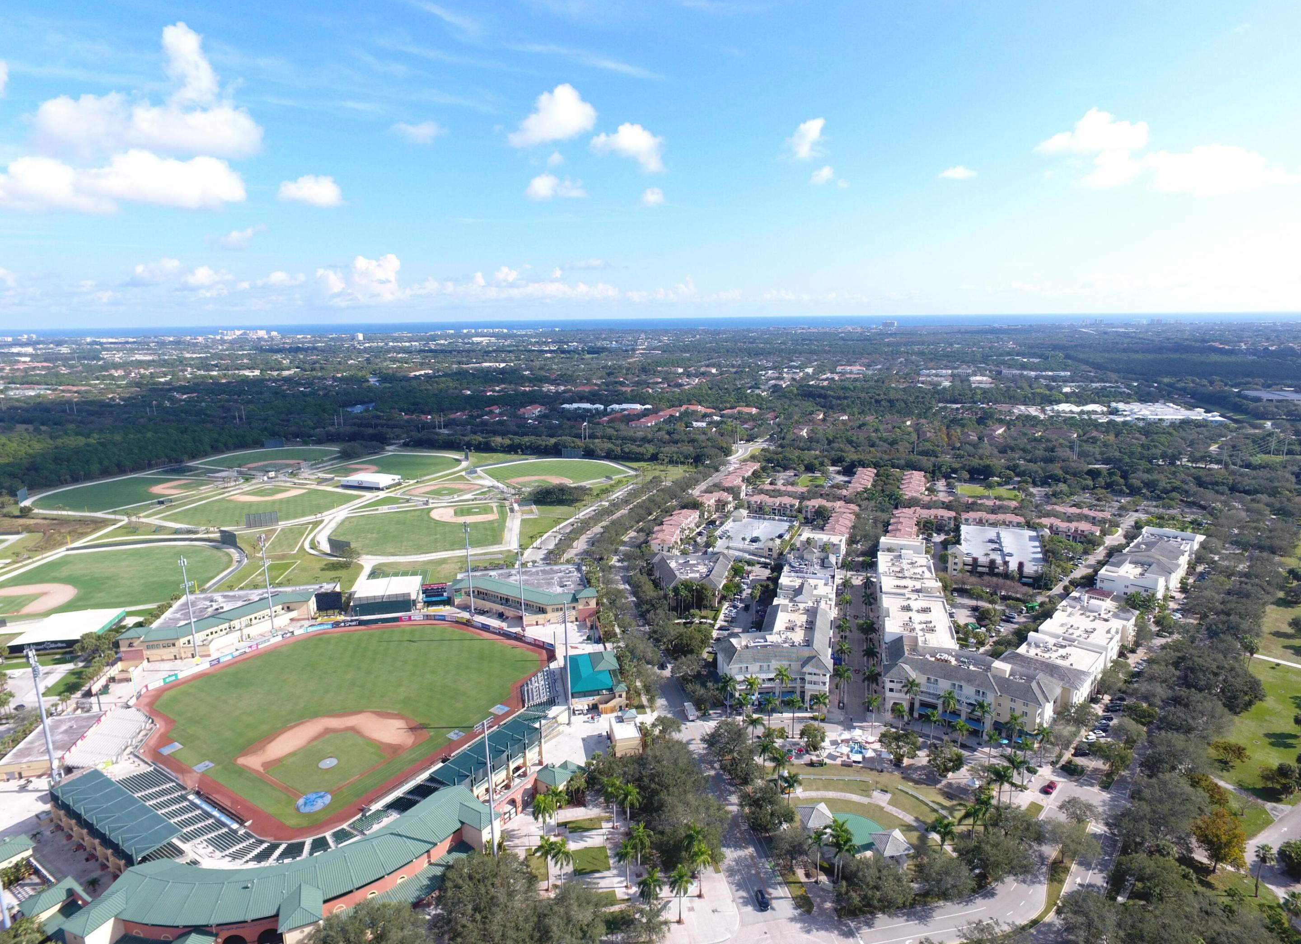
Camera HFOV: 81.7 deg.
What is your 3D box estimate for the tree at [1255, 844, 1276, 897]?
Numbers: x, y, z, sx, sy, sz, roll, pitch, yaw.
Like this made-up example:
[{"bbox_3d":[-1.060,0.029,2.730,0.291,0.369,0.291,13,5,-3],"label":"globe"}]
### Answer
[{"bbox_3d":[130.304,85.288,160.311,4.900,12.600,4.900,-1,12,0],"label":"tree"}]

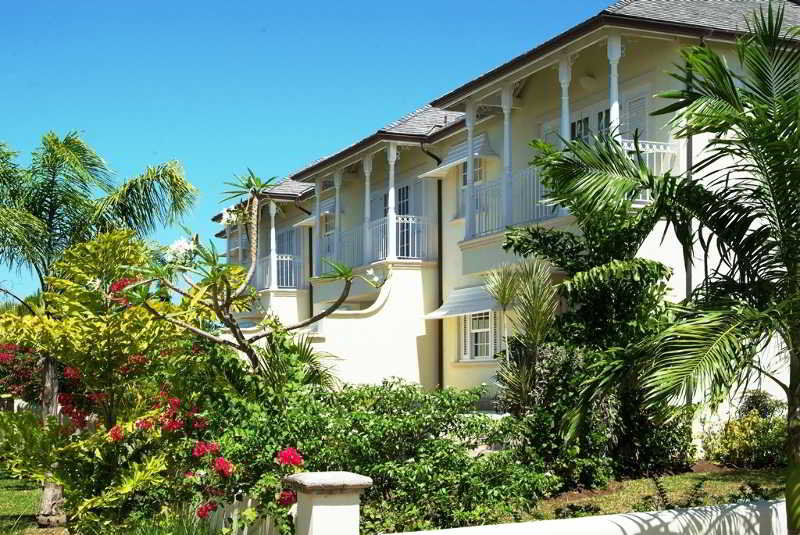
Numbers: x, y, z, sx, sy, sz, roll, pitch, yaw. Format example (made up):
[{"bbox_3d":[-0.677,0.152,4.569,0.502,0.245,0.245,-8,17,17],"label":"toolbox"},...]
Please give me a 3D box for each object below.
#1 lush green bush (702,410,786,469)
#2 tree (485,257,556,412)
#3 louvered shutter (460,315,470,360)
[{"bbox_3d":[5.365,2.508,17.637,1.250,0.860,1.000,2,-6,-22],"label":"lush green bush"},{"bbox_3d":[1.992,1.154,19.477,1.050,2.620,1.080,0,-5,0],"label":"tree"},{"bbox_3d":[1.403,1.473,25.662,0.060,1.080,0.440,2,-6,-22],"label":"louvered shutter"}]

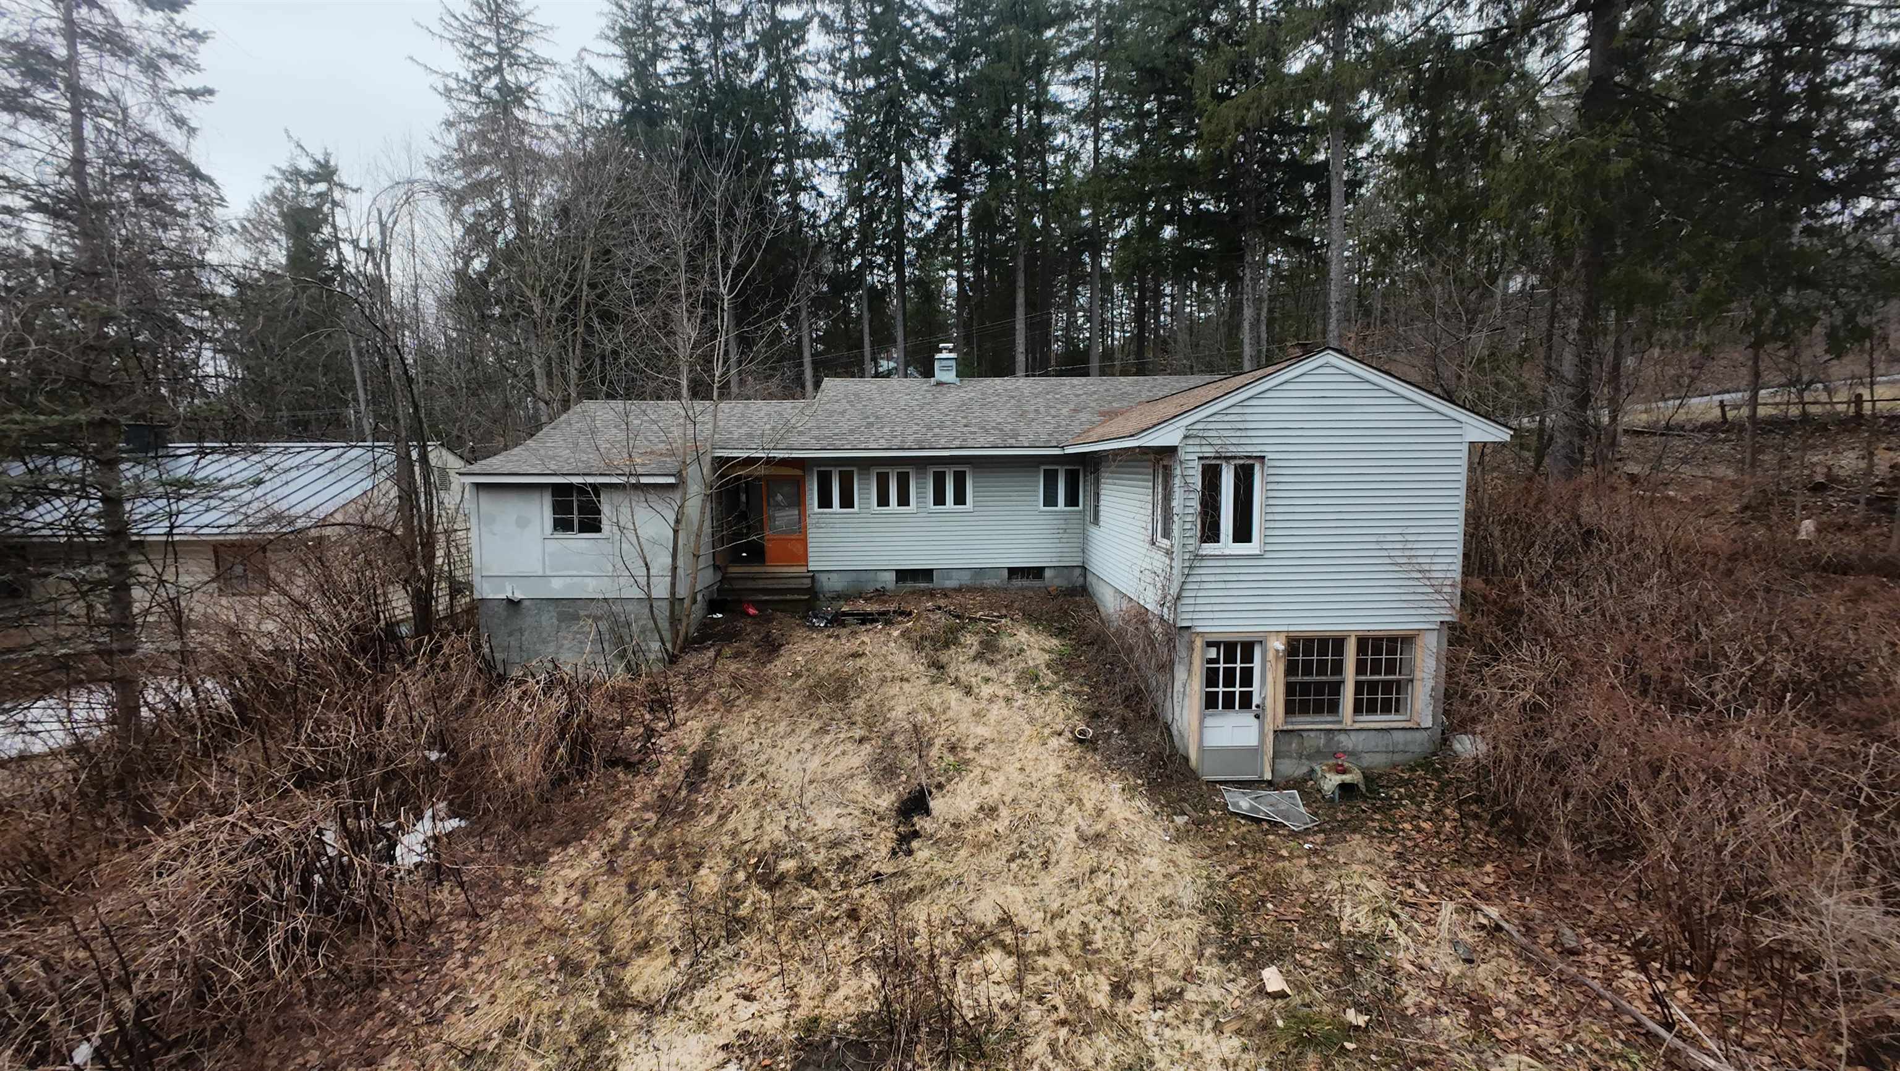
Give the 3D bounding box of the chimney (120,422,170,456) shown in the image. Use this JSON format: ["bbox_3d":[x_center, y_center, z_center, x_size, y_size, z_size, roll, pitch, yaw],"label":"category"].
[{"bbox_3d":[-19.986,-2.394,15.052,0.609,0.726,0.450,-1,6,-2],"label":"chimney"}]

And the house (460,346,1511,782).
[{"bbox_3d":[-0.476,-0.467,13.646,15.600,6.900,11.550,-1,6,-2],"label":"house"}]

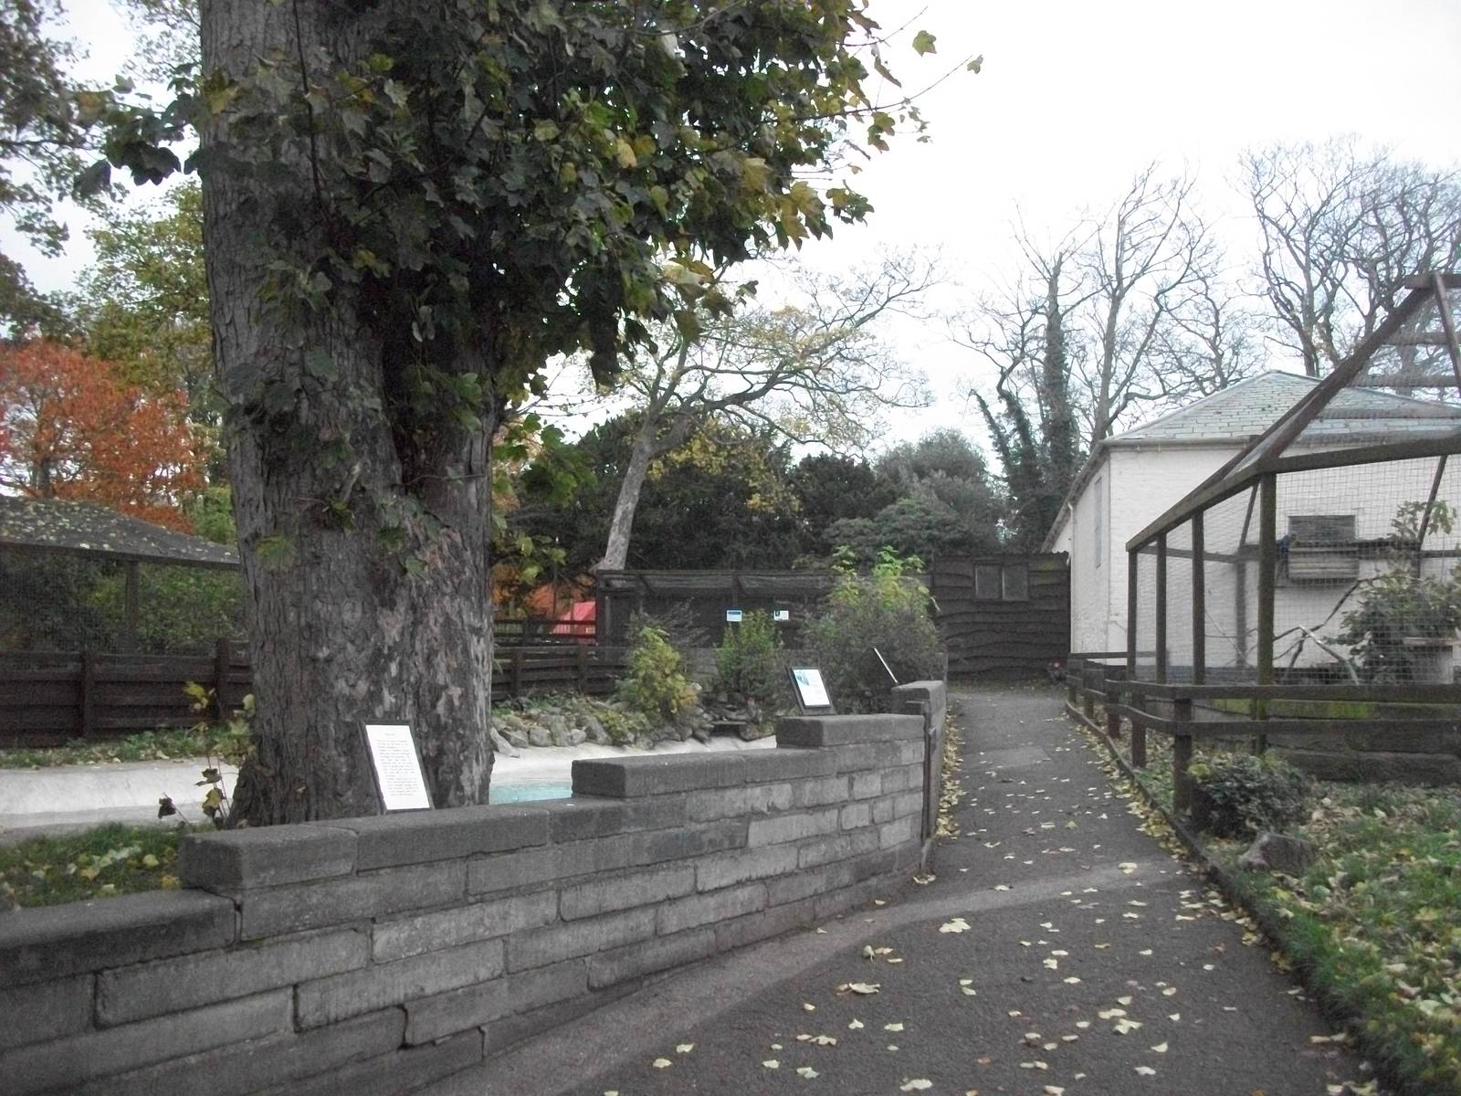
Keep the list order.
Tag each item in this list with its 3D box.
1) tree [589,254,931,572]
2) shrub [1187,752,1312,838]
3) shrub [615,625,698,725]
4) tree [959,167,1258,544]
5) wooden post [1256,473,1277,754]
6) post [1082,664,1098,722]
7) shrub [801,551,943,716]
[{"bbox_3d":[0.735,-2.206,29.500,7.400,8.426,6.600,1,-4,1],"label":"tree"},{"bbox_3d":[3.153,1.500,8.200,0.750,0.527,0.650,-1,-5,21],"label":"shrub"},{"bbox_3d":[-0.709,1.230,13.000,0.790,0.978,0.750,1,-4,-3],"label":"shrub"},{"bbox_3d":[12.887,-4.918,46.000,10.200,16.094,9.000,0,-4,16],"label":"tree"},{"bbox_3d":[4.206,0.555,10.600,0.115,2.284,0.115,0,-4,9],"label":"wooden post"},{"bbox_3d":[3.946,1.588,14.800,0.110,0.638,0.110,0,-4,9],"label":"post"},{"bbox_3d":[1.315,0.808,12.500,1.270,1.648,1.200,1,-4,6],"label":"shrub"}]

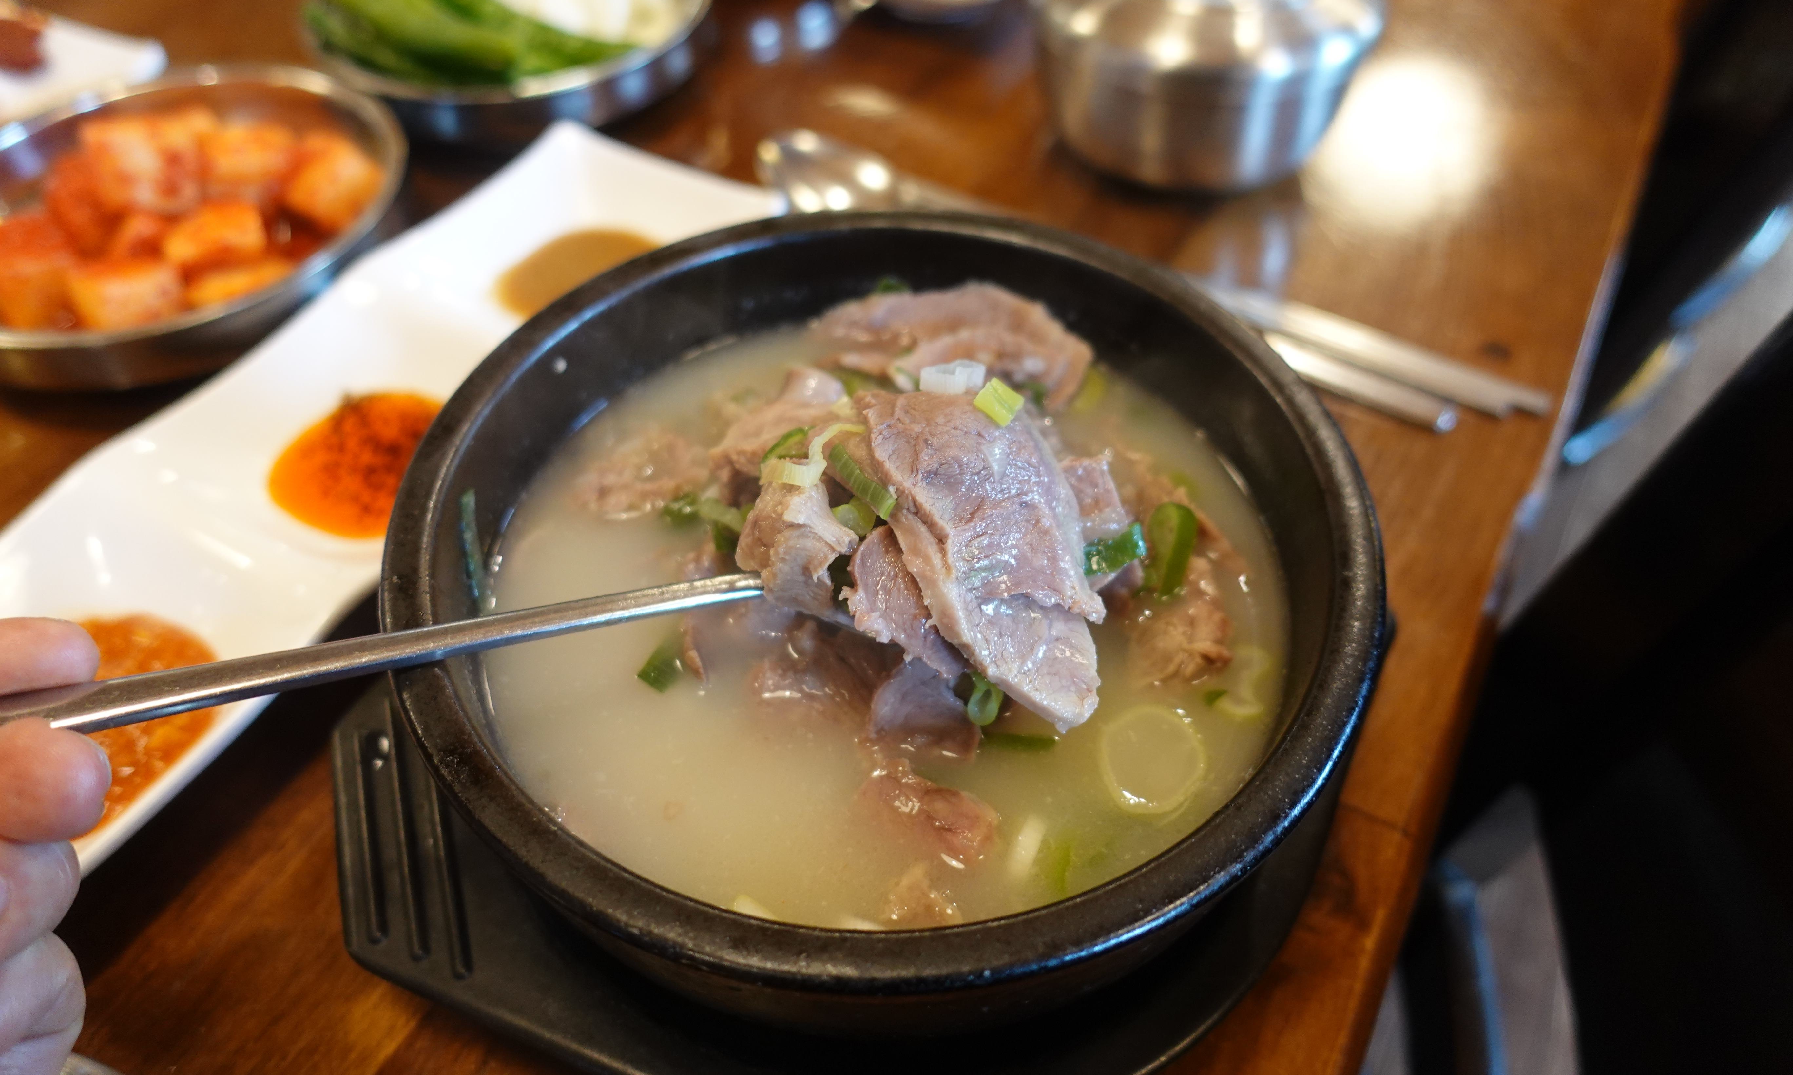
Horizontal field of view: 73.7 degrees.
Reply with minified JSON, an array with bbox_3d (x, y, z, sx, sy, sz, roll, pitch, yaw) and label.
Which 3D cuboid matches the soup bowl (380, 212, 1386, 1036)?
[{"bbox_3d":[-0.002,0.015,0.222,0.161,0.073,0.161,1,50,-1],"label":"soup bowl"}]

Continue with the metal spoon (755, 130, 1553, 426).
[{"bbox_3d":[0.054,-0.079,0.343,0.222,0.020,0.043,24,54,18],"label":"metal spoon"}]

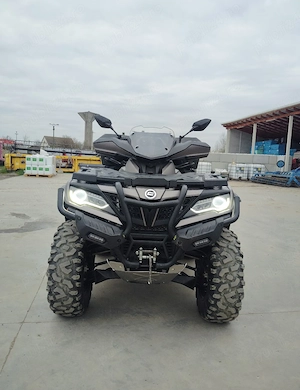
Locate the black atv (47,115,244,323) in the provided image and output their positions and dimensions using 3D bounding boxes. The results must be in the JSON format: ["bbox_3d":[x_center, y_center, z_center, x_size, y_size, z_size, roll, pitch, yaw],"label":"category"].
[{"bbox_3d":[-0.006,0.076,3.035,1.260,1.460,2.360,2,7,0],"label":"black atv"}]

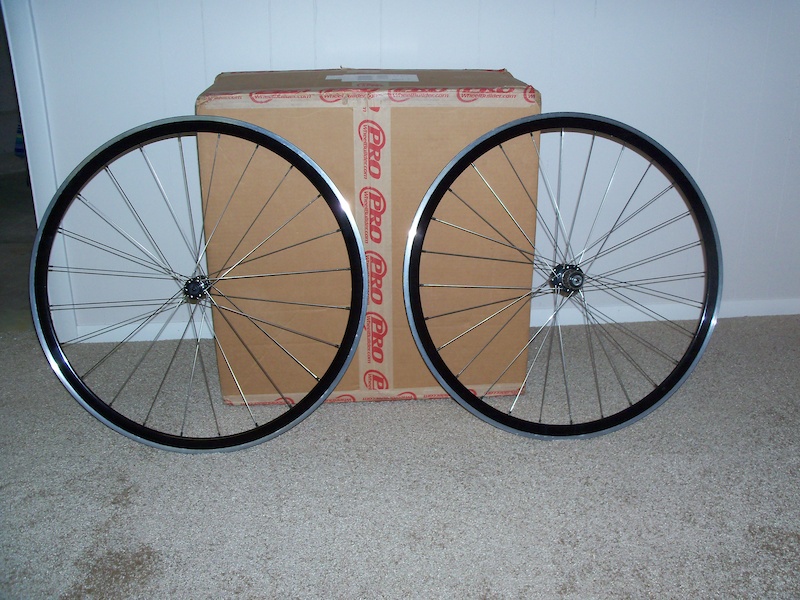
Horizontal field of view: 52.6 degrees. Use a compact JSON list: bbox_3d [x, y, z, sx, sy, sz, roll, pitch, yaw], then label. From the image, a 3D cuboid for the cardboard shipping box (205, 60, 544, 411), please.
[{"bbox_3d":[-0.064,-0.152,1.800,0.652,0.655,0.350,-2,21,-3],"label":"cardboard shipping box"}]

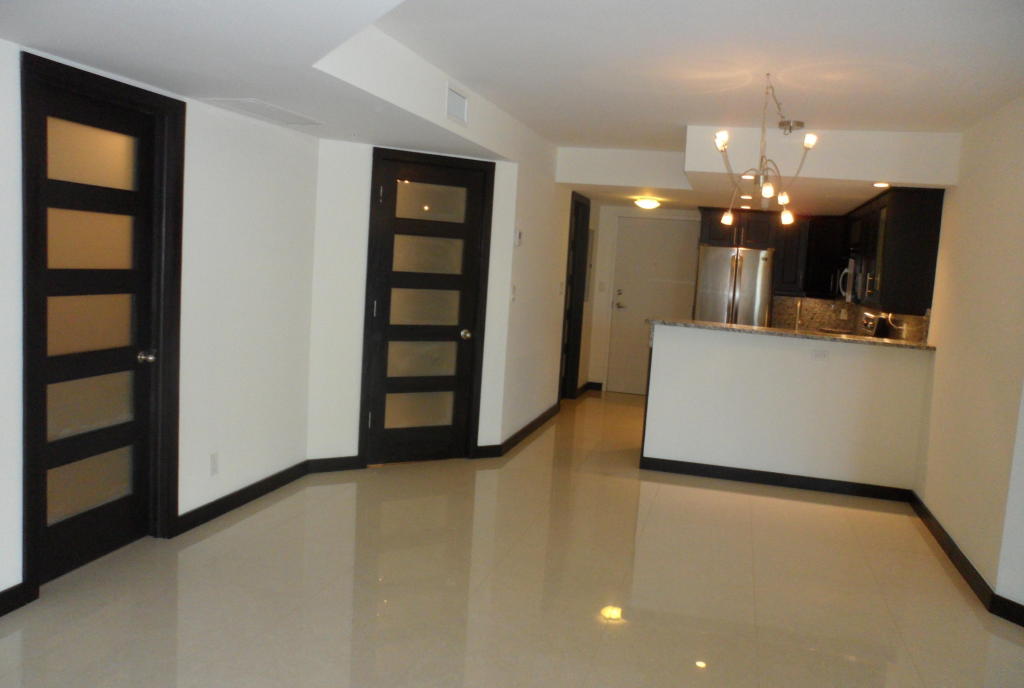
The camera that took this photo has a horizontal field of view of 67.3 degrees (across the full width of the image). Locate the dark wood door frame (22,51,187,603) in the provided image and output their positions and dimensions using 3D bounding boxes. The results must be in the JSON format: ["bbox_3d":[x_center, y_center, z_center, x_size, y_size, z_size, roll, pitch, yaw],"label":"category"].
[{"bbox_3d":[-1.785,-0.060,3.362,0.130,2.120,0.880,6,7,16],"label":"dark wood door frame"}]

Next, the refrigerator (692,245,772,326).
[{"bbox_3d":[2.433,-0.201,8.575,0.820,1.770,0.780,6,7,16],"label":"refrigerator"}]

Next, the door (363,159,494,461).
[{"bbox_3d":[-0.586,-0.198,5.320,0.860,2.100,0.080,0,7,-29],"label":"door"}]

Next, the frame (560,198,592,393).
[{"bbox_3d":[0.572,-0.421,7.844,0.140,2.130,0.890,6,7,16],"label":"frame"}]

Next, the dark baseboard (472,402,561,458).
[{"bbox_3d":[0.127,0.713,6.612,0.162,0.102,2.122,6,7,18],"label":"dark baseboard"}]

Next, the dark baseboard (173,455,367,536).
[{"bbox_3d":[-1.391,0.851,4.552,0.262,0.098,1.539,6,7,21],"label":"dark baseboard"}]

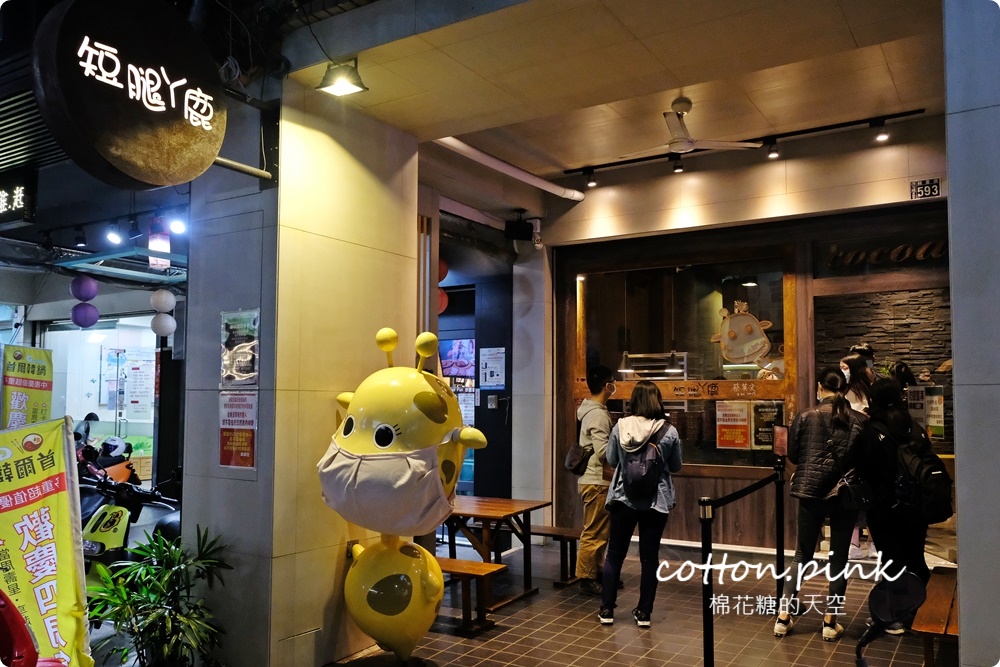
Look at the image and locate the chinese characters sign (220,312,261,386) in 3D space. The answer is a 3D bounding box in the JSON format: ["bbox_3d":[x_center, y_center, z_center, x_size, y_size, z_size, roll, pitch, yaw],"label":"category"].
[{"bbox_3d":[-1.483,0.091,4.263,0.312,0.432,0.010,-3,-5,31],"label":"chinese characters sign"}]

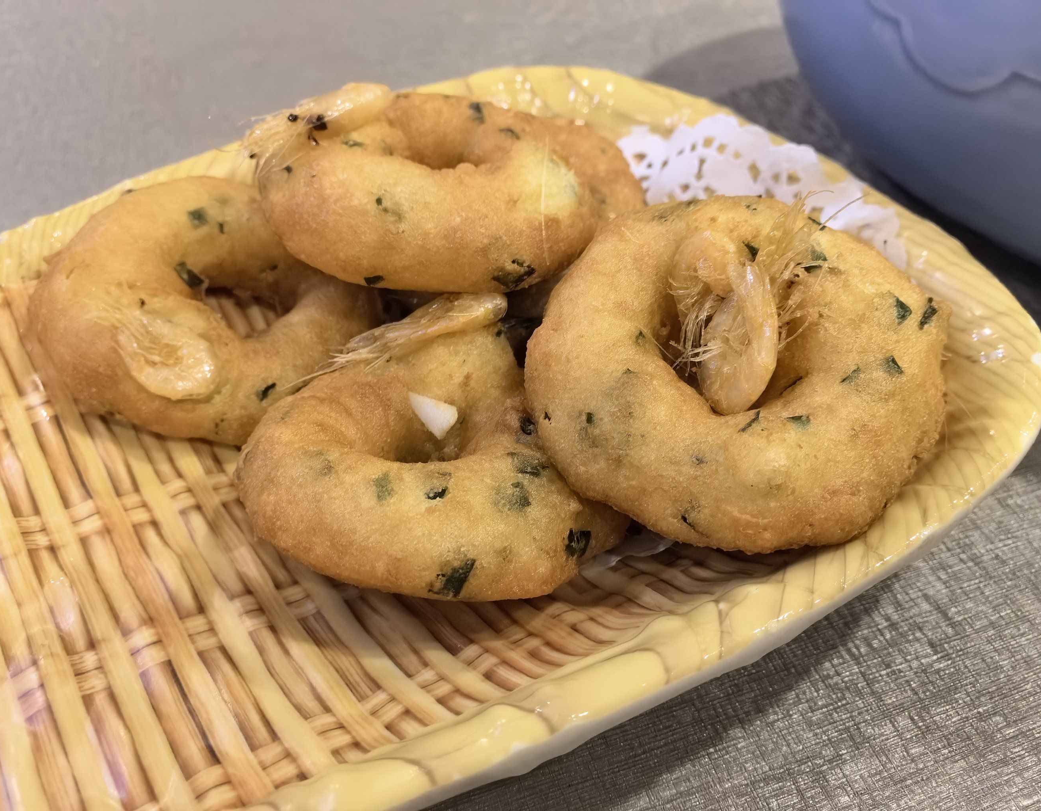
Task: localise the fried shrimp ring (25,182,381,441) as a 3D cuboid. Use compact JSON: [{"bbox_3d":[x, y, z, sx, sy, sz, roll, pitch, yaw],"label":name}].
[{"bbox_3d":[-0.089,-0.031,0.244,0.094,0.031,0.094,5,53,-7],"label":"fried shrimp ring"}]

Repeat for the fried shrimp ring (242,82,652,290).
[{"bbox_3d":[-0.023,-0.061,0.229,0.095,0.033,0.093,1,37,-1],"label":"fried shrimp ring"}]

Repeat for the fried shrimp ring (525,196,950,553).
[{"bbox_3d":[0.049,-0.012,0.196,0.096,0.033,0.095,2,58,5],"label":"fried shrimp ring"}]

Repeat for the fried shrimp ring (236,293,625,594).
[{"bbox_3d":[-0.020,0.007,0.202,0.093,0.031,0.092,0,40,0],"label":"fried shrimp ring"}]

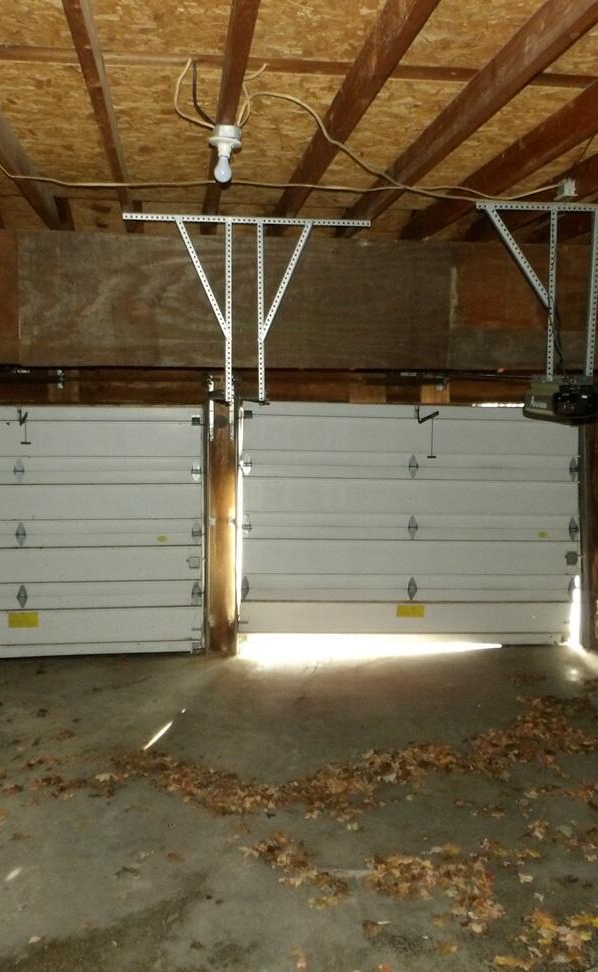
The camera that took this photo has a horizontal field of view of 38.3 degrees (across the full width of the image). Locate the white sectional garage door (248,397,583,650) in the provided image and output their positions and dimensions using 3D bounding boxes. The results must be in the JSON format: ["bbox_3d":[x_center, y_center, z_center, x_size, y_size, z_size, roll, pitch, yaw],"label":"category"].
[{"bbox_3d":[0.973,0.333,7.318,2.920,2.050,0.060,0,6,-7],"label":"white sectional garage door"}]

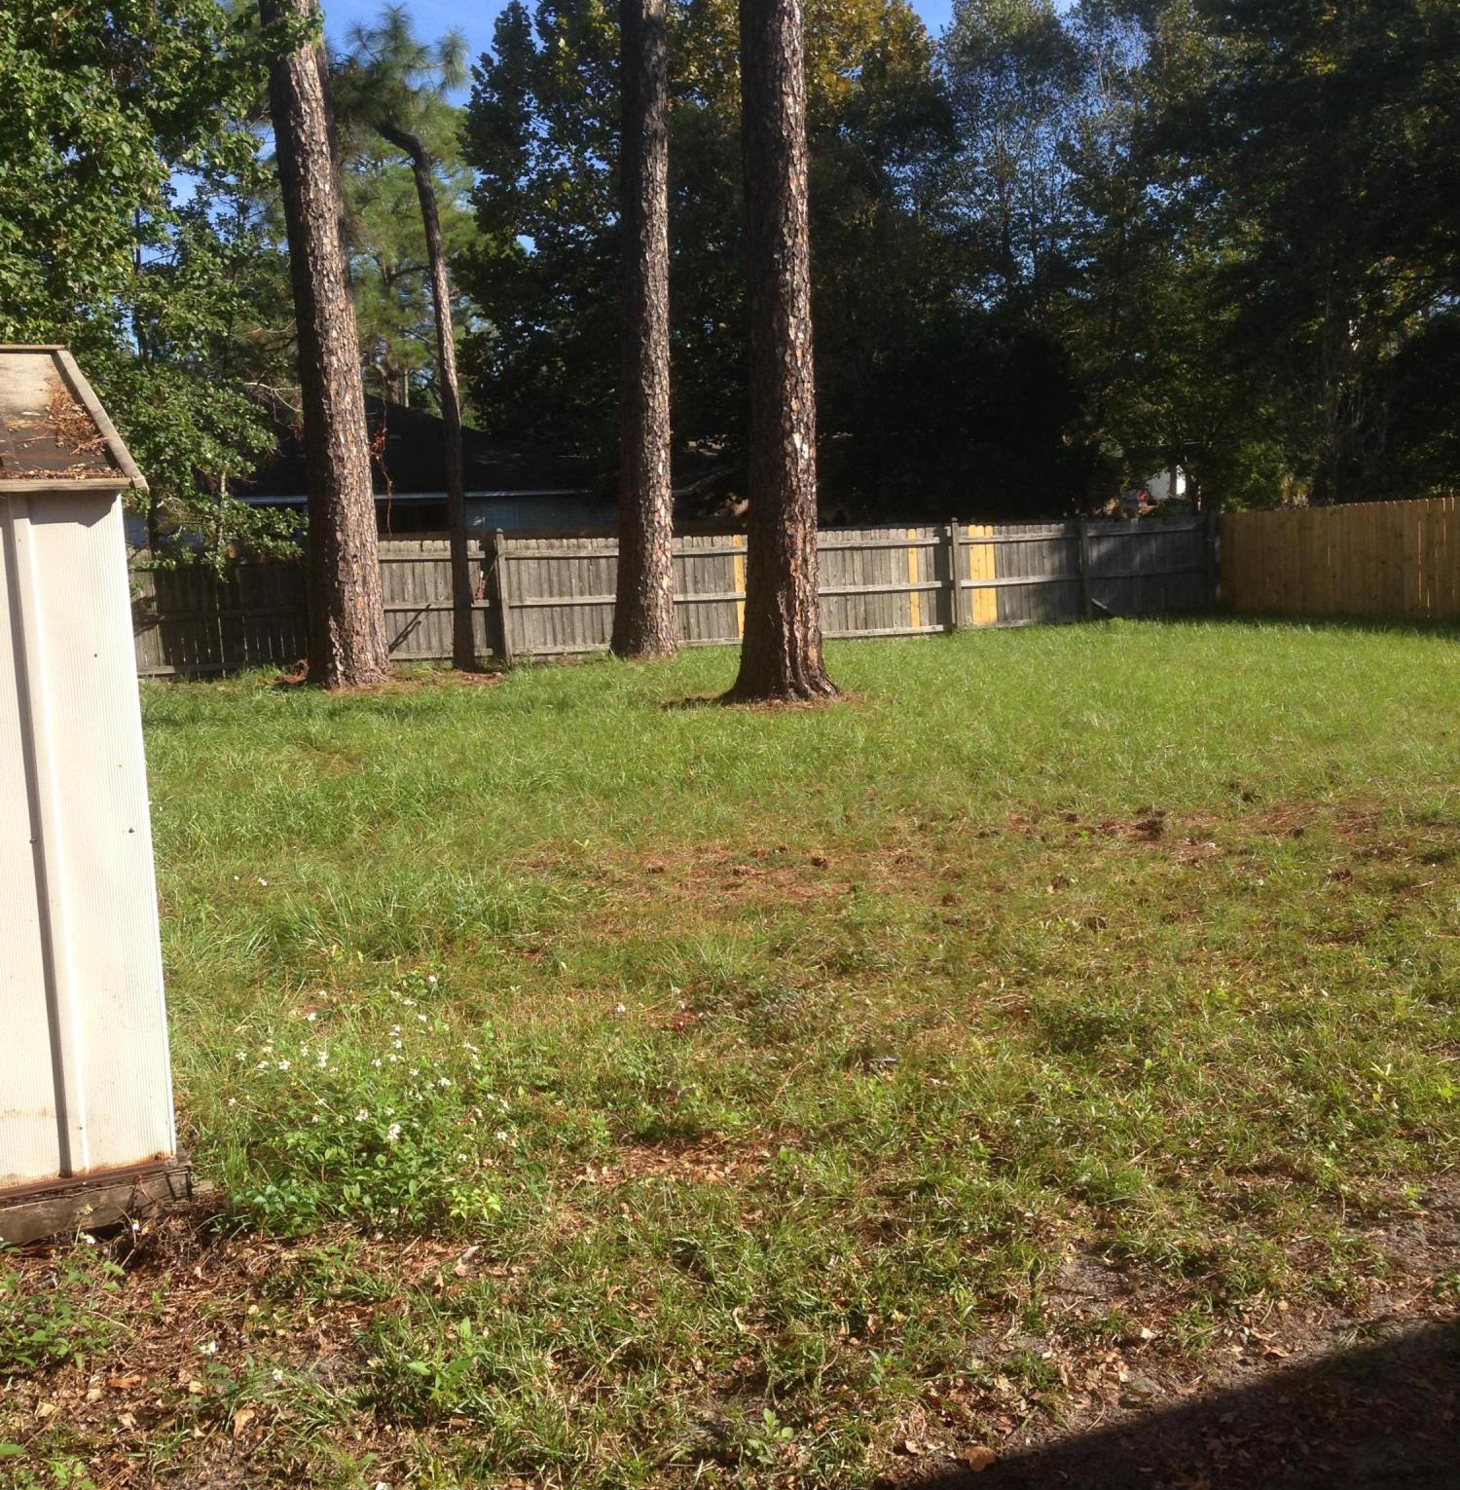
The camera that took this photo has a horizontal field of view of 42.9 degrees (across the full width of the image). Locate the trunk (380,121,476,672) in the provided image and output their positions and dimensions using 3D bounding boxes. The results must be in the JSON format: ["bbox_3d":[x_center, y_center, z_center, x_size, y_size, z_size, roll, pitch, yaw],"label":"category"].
[{"bbox_3d":[-3.845,-4.393,23.625,0.779,6.932,0.500,-4,6,-8],"label":"trunk"}]

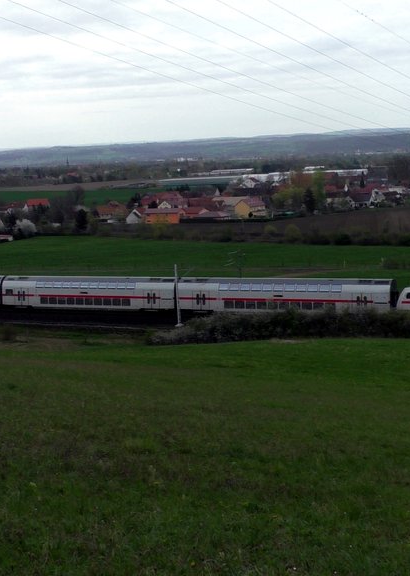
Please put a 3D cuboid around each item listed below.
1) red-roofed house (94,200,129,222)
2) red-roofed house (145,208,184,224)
[{"bbox_3d":[-45.310,-37.070,500.000,15.500,9.300,10.000,-6,8,-23],"label":"red-roofed house"},{"bbox_3d":[-18.360,-32.010,462.000,16.300,7.200,7.500,0,8,22],"label":"red-roofed house"}]

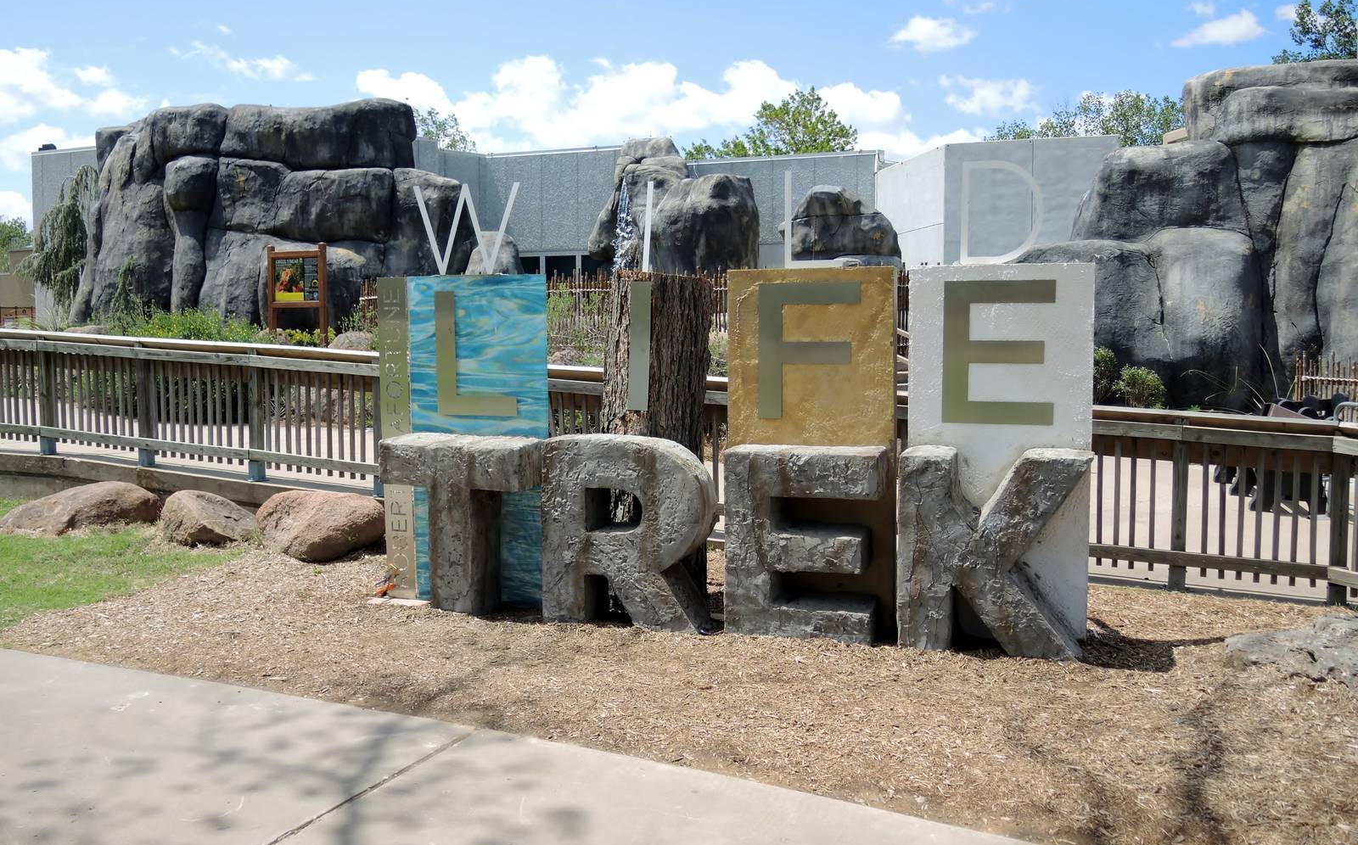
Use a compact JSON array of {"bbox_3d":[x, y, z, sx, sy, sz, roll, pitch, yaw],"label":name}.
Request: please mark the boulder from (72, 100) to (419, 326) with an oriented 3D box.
[{"bbox_3d":[-7.693,-3.607,19.500,5.700,4.000,3.300,-2,5,-16],"label":"boulder"}]

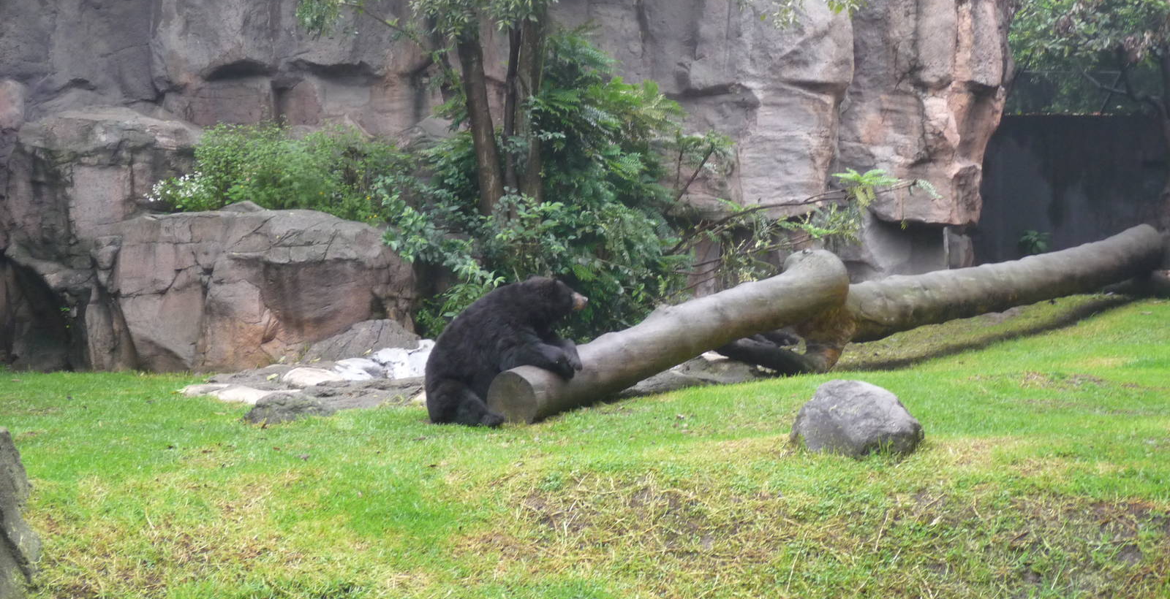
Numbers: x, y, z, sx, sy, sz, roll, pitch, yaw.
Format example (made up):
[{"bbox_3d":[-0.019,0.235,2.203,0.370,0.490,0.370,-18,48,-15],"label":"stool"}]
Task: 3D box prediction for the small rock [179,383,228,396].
[{"bbox_3d":[-2.971,0.706,15.300,0.370,0.090,0.240,0,3,0],"label":"small rock"}]

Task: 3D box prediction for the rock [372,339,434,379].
[{"bbox_3d":[-1.435,0.473,15.500,0.500,0.280,0.340,0,3,0],"label":"rock"}]

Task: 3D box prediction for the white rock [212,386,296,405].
[{"bbox_3d":[-2.525,0.733,14.900,0.620,0.130,0.340,0,3,0],"label":"white rock"}]

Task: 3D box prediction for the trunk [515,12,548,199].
[{"bbox_3d":[-0.480,-1.736,17.600,0.230,1.680,0.220,0,3,0],"label":"trunk"}]

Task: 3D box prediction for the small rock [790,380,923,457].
[{"bbox_3d":[1.626,0.701,11.700,0.740,0.430,0.560,0,3,0],"label":"small rock"}]

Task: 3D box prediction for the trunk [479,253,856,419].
[{"bbox_3d":[0.710,0.262,14.650,0.460,0.480,3.760,3,15,43],"label":"trunk"}]

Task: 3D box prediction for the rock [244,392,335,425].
[{"bbox_3d":[-2.172,0.802,14.400,0.630,0.220,0.420,0,3,0],"label":"rock"}]

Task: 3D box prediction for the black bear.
[{"bbox_3d":[-0.546,0.367,13.700,1.120,1.000,0.720,0,3,-3],"label":"black bear"}]

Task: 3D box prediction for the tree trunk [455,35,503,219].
[{"bbox_3d":[-0.934,-1.554,17.500,0.200,1.620,0.200,-8,2,0],"label":"tree trunk"}]

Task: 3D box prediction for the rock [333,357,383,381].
[{"bbox_3d":[-1.796,0.553,15.500,0.390,0.150,0.280,0,3,0],"label":"rock"}]

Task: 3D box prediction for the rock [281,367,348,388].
[{"bbox_3d":[-2.129,0.614,15.400,0.500,0.140,0.320,0,3,0],"label":"rock"}]

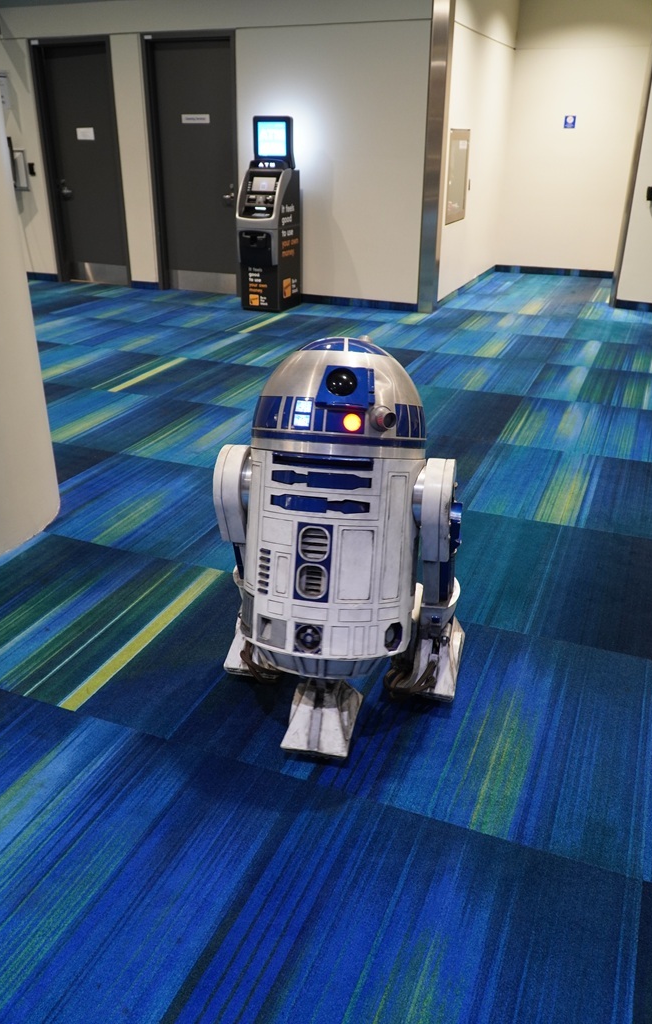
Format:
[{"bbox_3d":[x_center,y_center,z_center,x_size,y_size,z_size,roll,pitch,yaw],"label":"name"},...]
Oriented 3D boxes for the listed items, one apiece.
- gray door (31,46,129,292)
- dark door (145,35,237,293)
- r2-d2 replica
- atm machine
[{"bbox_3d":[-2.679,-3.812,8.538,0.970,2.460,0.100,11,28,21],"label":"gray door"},{"bbox_3d":[-1.340,-3.556,8.025,0.970,2.460,0.100,11,28,21],"label":"dark door"},{"bbox_3d":[0.035,0.063,2.242,0.745,1.100,0.660,5,27,10],"label":"r2-d2 replica"},{"bbox_3d":[-0.554,-2.872,7.472,0.410,1.725,0.540,10,28,19],"label":"atm machine"}]

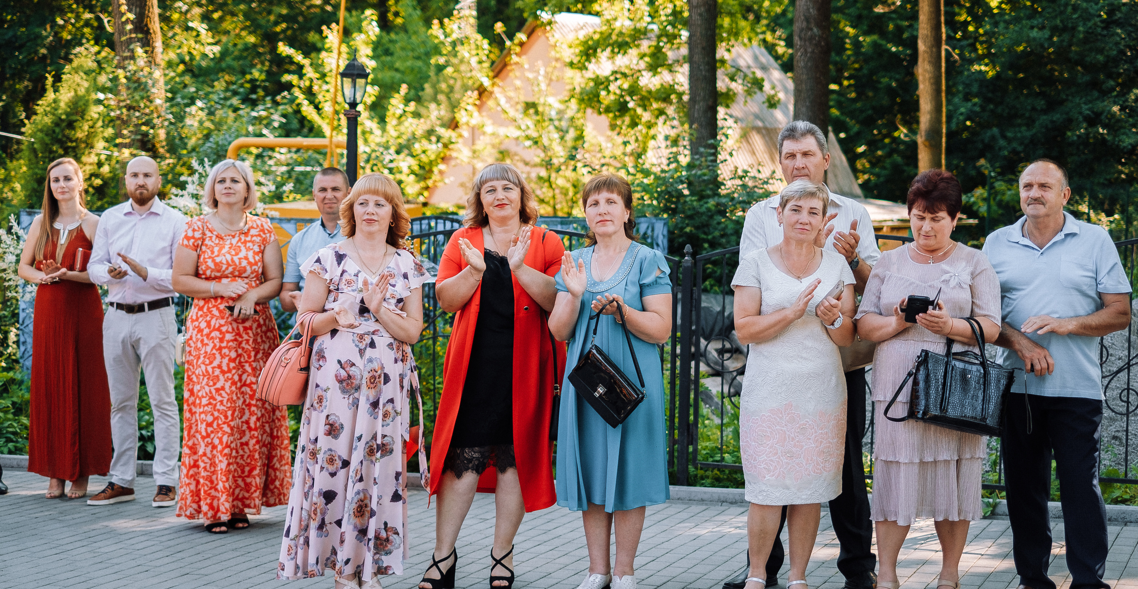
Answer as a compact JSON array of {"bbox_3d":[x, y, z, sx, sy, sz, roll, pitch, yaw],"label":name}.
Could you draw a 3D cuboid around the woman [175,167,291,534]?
[{"bbox_3d":[-1.584,0.234,7.835,0.550,1.730,0.470,0,3,0],"label":"woman"}]

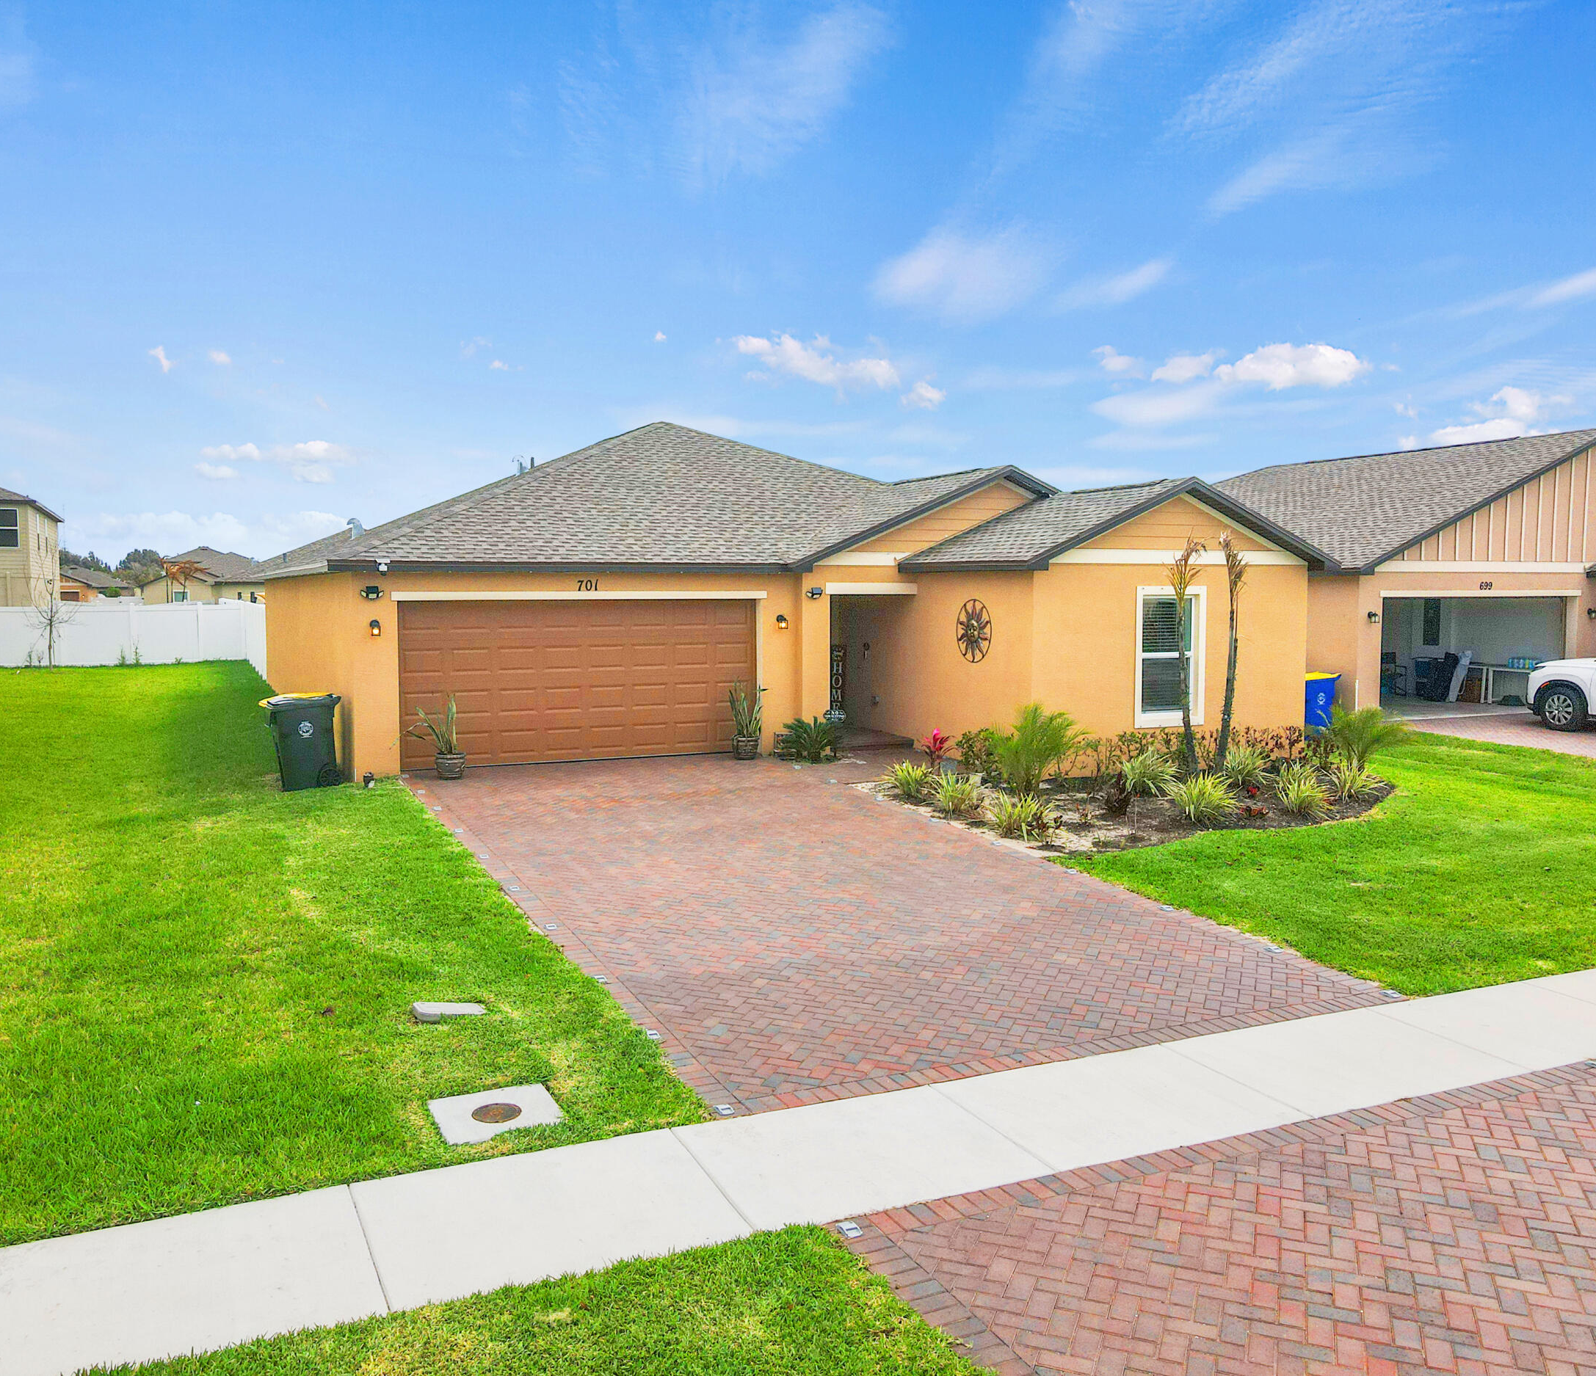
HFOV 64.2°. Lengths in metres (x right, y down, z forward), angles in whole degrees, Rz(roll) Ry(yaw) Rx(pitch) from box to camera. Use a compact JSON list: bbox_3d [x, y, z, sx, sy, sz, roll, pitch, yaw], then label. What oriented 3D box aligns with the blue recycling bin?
[{"bbox_3d":[8.905,0.312,21.981,0.850,1.080,0.660,-3,5,-34],"label":"blue recycling bin"}]

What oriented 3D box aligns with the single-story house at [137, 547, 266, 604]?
[{"bbox_3d":[-39.430,-7.102,88.333,13.000,5.400,16.500,-2,5,-25],"label":"single-story house"}]

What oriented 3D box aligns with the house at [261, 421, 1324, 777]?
[{"bbox_3d":[-2.516,-2.177,23.769,12.900,5.500,19.600,-2,5,-25],"label":"house"}]

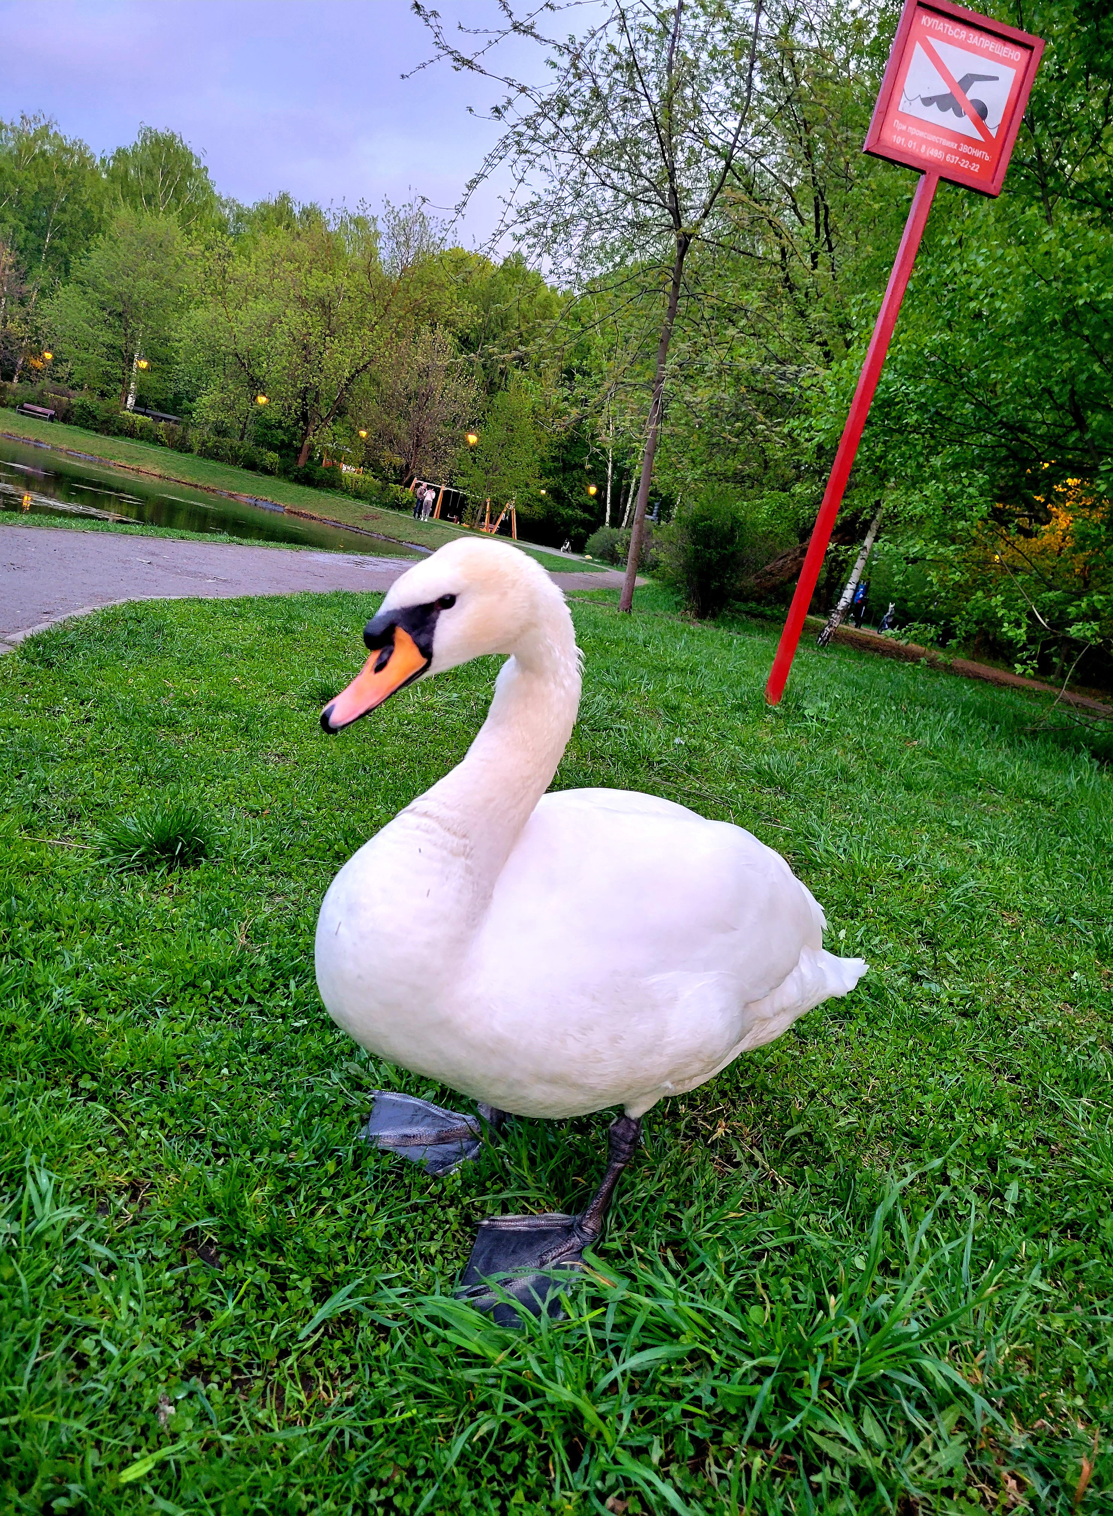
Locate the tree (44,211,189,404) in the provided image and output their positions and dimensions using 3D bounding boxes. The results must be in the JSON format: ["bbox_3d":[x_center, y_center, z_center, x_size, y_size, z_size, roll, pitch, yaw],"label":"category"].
[{"bbox_3d":[-22.994,-23.228,60.027,7.106,10.203,7.106,9,12,-24],"label":"tree"}]

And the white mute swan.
[{"bbox_3d":[0.081,0.148,1.197,0.760,0.670,0.340,7,13,-32],"label":"white mute swan"}]

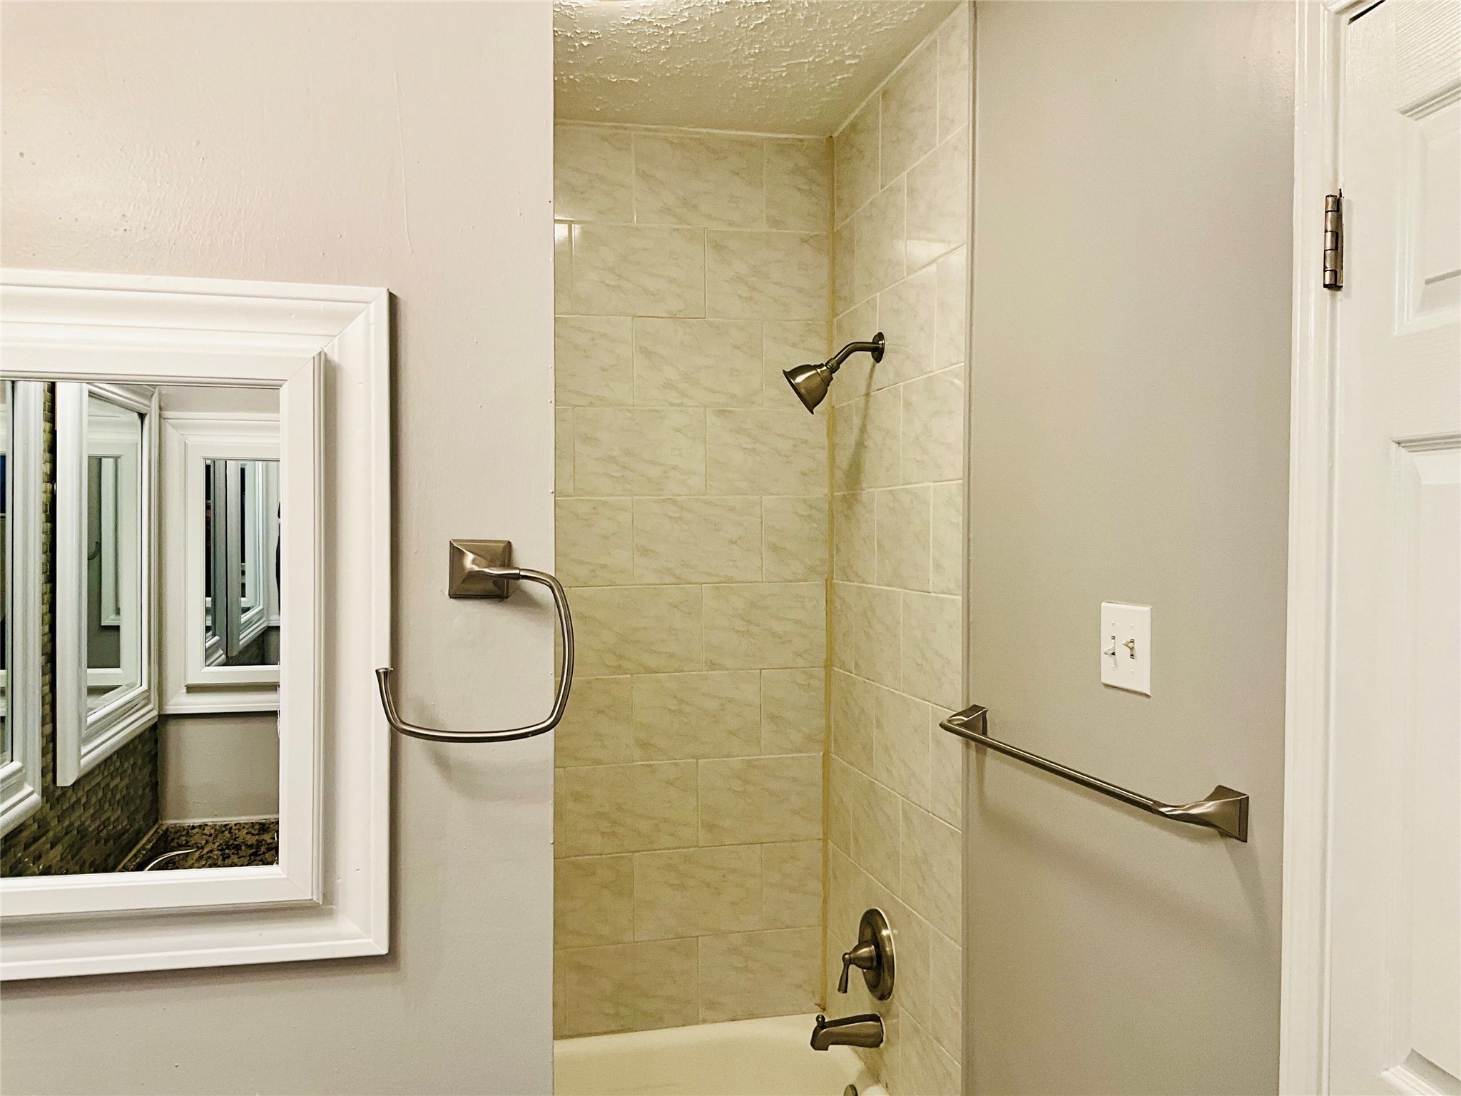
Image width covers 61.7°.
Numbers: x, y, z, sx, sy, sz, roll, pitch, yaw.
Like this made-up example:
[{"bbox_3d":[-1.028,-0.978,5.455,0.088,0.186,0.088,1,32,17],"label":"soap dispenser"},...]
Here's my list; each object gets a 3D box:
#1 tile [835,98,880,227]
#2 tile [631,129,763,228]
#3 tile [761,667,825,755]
[{"bbox_3d":[0.281,-0.836,2.675,0.010,0.207,0.302,0,1,-13],"label":"tile"},{"bbox_3d":[-0.070,-0.840,2.814,0.303,0.205,0.010,0,1,-14],"label":"tile"},{"bbox_3d":[0.150,0.385,2.885,0.159,0.203,0.010,0,1,-14],"label":"tile"}]

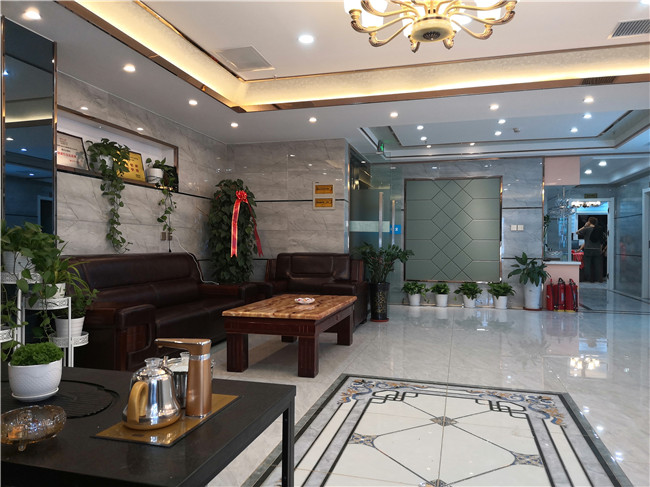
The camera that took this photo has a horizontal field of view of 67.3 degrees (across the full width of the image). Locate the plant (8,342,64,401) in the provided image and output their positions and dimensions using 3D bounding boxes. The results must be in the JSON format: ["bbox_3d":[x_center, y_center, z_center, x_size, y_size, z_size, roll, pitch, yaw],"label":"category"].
[{"bbox_3d":[-0.824,0.354,1.390,0.140,0.148,0.140,0,0,15],"label":"plant"}]

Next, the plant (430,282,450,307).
[{"bbox_3d":[1.946,0.858,8.145,0.340,0.400,0.330,0,0,16],"label":"plant"}]

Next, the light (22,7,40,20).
[{"bbox_3d":[-1.808,-1.424,3.005,0.100,0.030,0.100,0,0,16],"label":"light"}]

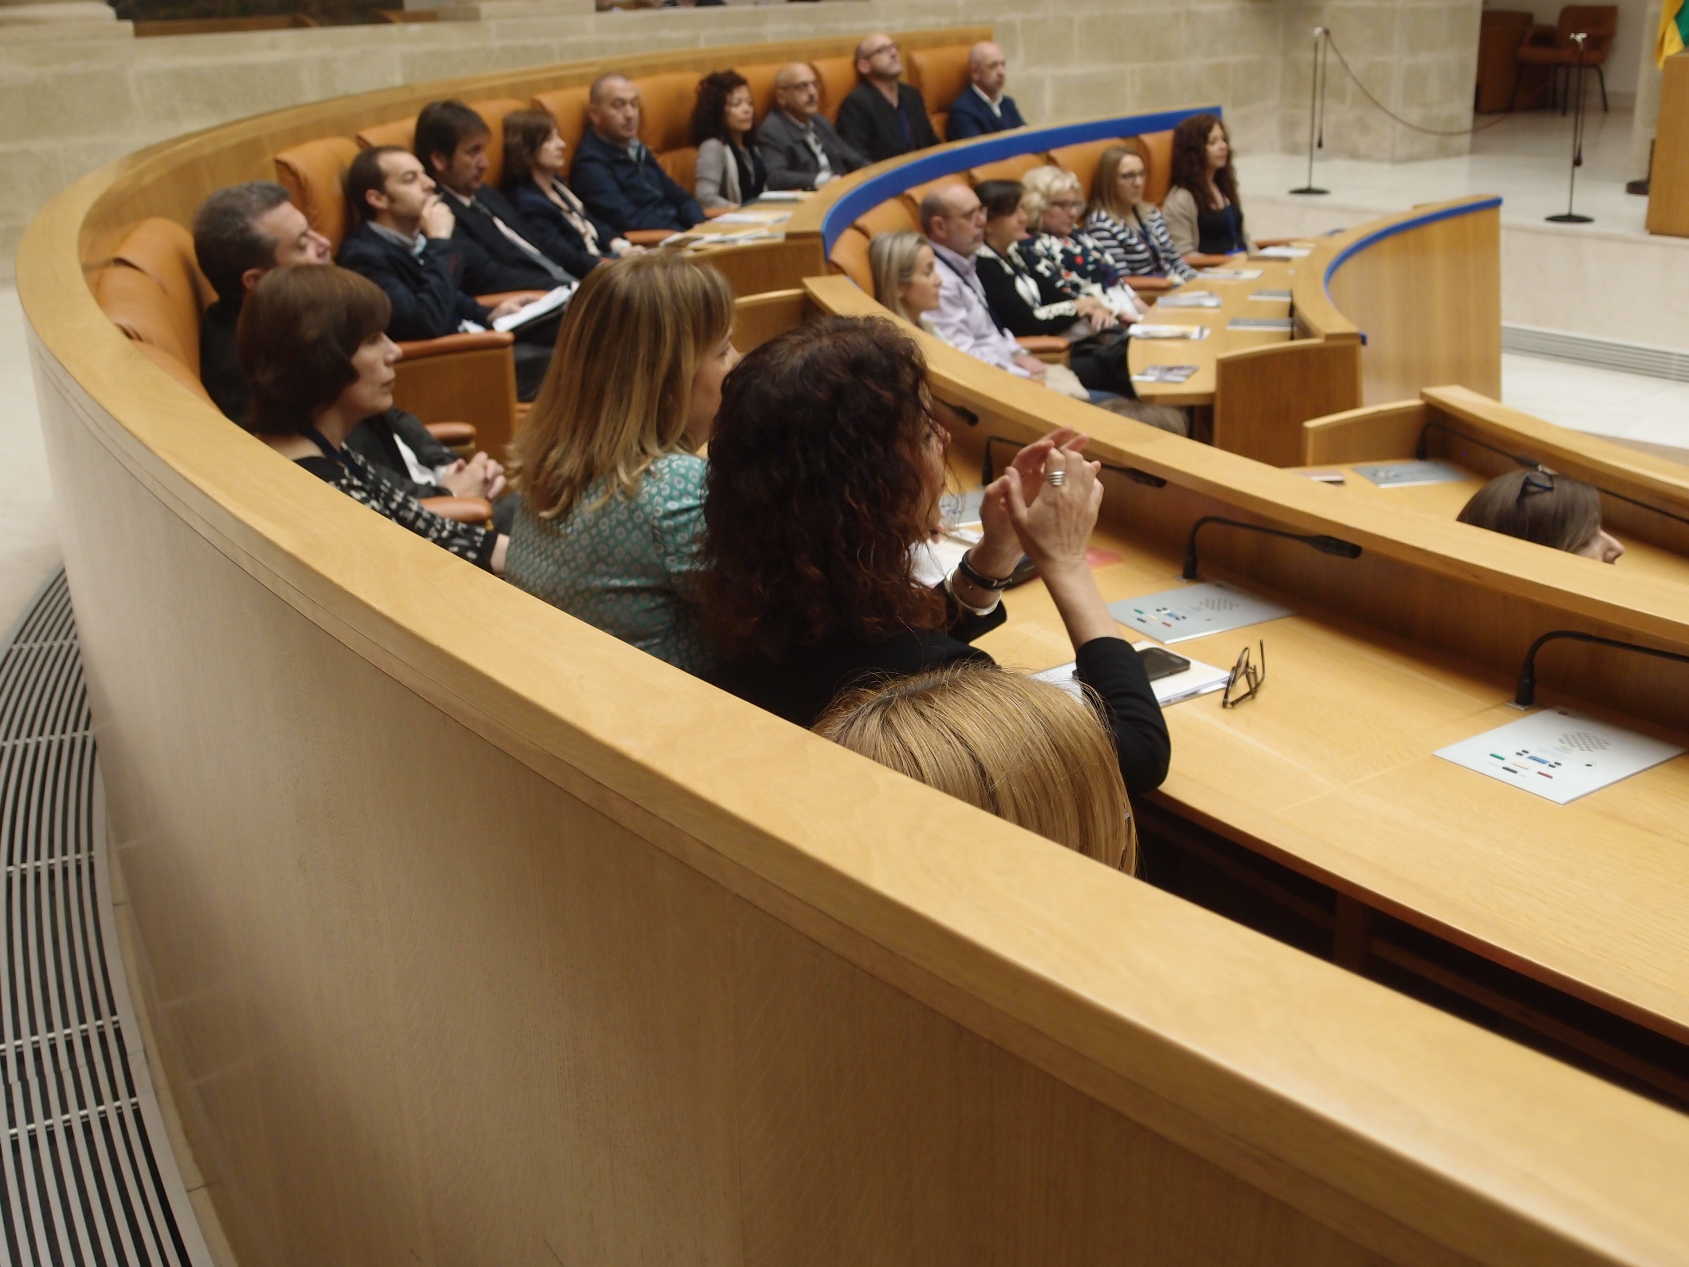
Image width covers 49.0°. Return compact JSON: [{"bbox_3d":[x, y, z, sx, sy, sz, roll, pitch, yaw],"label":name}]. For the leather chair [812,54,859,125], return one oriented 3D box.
[{"bbox_3d":[0.290,-2.286,9.380,0.740,1.200,0.680,14,25,36],"label":"leather chair"}]

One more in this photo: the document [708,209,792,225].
[{"bbox_3d":[-0.391,-1.719,7.672,0.297,0.020,0.210,0,21,5],"label":"document"}]

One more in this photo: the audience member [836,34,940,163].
[{"bbox_3d":[0.360,-2.109,8.779,0.540,1.376,0.800,-20,27,-40],"label":"audience member"}]

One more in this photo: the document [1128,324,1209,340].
[{"bbox_3d":[1.131,-1.045,6.438,0.260,0.020,0.180,9,22,27],"label":"document"}]

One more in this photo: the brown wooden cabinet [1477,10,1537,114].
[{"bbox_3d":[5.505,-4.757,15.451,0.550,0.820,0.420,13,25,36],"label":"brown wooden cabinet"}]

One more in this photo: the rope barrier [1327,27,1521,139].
[{"bbox_3d":[3.339,-3.065,10.372,0.040,0.541,1.750,-17,25,-34],"label":"rope barrier"}]

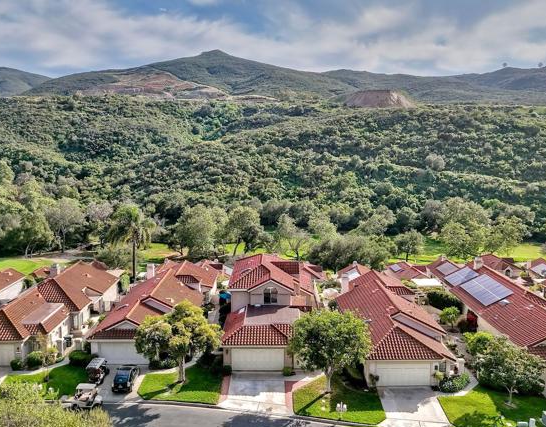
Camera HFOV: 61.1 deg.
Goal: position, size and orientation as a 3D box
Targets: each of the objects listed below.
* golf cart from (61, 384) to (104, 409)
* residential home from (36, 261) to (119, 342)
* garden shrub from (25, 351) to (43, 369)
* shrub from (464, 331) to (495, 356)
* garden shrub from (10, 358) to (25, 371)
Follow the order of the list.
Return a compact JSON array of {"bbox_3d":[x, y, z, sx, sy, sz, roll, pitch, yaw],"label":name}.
[{"bbox_3d":[-15.658,14.968,38.133,3.100,1.850,1.300,0,10,0],"label":"golf cart"},{"bbox_3d":[-25.550,9.997,56.622,8.900,5.900,13.500,0,9,0],"label":"residential home"},{"bbox_3d":[-22.650,13.883,44.238,1.500,1.450,1.400,0,9,0],"label":"garden shrub"},{"bbox_3d":[21.604,13.516,48.401,2.900,2.200,2.500,0,10,0],"label":"shrub"},{"bbox_3d":[-24.100,14.046,43.555,1.300,1.050,1.200,0,9,0],"label":"garden shrub"}]

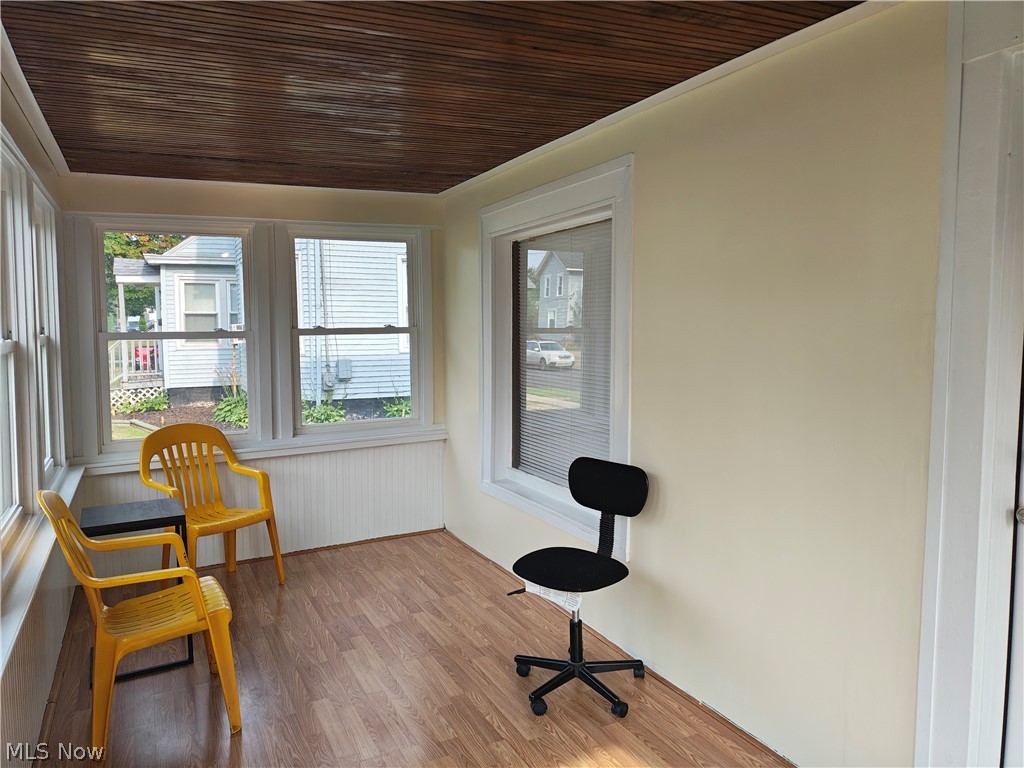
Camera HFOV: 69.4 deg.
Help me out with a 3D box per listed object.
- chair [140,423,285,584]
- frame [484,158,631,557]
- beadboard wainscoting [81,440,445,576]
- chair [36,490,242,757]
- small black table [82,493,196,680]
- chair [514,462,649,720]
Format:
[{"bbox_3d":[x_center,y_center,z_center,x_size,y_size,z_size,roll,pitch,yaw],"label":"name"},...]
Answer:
[{"bbox_3d":[-1.679,0.686,4.107,0.573,0.903,0.570,4,6,40],"label":"chair"},{"bbox_3d":[0.198,-0.147,3.848,0.120,1.714,1.538,-3,5,-26],"label":"frame"},{"bbox_3d":[-1.475,0.767,4.678,2.252,0.644,0.030,-3,5,-28],"label":"beadboard wainscoting"},{"bbox_3d":[-1.366,0.801,2.731,0.573,0.903,0.570,-3,6,-29],"label":"chair"},{"bbox_3d":[-1.634,0.883,3.226,0.390,0.659,0.353,-3,6,-30],"label":"small black table"},{"bbox_3d":[0.262,0.780,2.909,0.529,0.891,0.551,4,7,42],"label":"chair"}]

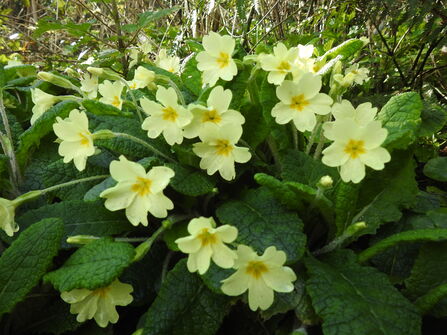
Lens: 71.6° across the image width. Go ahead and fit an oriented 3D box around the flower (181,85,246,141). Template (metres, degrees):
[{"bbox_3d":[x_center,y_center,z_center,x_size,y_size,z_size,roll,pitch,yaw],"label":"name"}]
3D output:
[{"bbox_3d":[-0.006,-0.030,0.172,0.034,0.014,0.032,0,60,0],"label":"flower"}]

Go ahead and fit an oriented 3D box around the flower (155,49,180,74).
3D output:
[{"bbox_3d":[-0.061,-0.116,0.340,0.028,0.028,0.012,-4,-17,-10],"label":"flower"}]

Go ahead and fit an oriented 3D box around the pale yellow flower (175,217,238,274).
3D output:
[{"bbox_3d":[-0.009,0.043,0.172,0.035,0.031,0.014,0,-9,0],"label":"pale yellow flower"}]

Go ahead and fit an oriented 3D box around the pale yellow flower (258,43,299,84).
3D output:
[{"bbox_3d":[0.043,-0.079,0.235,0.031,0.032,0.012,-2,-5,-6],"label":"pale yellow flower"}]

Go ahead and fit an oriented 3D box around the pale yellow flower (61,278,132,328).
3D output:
[{"bbox_3d":[-0.063,0.065,0.154,0.034,0.030,0.013,-1,16,-3],"label":"pale yellow flower"}]

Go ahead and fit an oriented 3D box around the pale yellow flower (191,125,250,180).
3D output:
[{"bbox_3d":[-0.001,-0.009,0.186,0.034,0.033,0.013,0,7,0],"label":"pale yellow flower"}]

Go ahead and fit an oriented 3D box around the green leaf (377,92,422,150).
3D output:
[{"bbox_3d":[0.134,-0.035,0.235,0.031,0.042,0.014,18,-12,14],"label":"green leaf"}]

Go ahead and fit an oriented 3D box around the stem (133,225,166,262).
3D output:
[{"bbox_3d":[-0.035,0.036,0.146,0.006,0.025,0.006,42,-9,0],"label":"stem"}]

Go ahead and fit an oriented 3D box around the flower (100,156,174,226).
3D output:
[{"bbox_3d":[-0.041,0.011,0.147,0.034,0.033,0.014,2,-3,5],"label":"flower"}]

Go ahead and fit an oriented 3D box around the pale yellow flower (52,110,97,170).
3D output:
[{"bbox_3d":[-0.084,-0.015,0.174,0.030,0.034,0.013,10,11,27],"label":"pale yellow flower"}]

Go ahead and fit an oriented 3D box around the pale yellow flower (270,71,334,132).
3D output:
[{"bbox_3d":[0.045,-0.038,0.180,0.035,0.034,0.013,3,6,8],"label":"pale yellow flower"}]

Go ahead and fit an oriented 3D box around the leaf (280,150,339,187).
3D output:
[{"bbox_3d":[0.057,0.001,0.205,0.040,0.010,0.030,0,56,0],"label":"leaf"}]

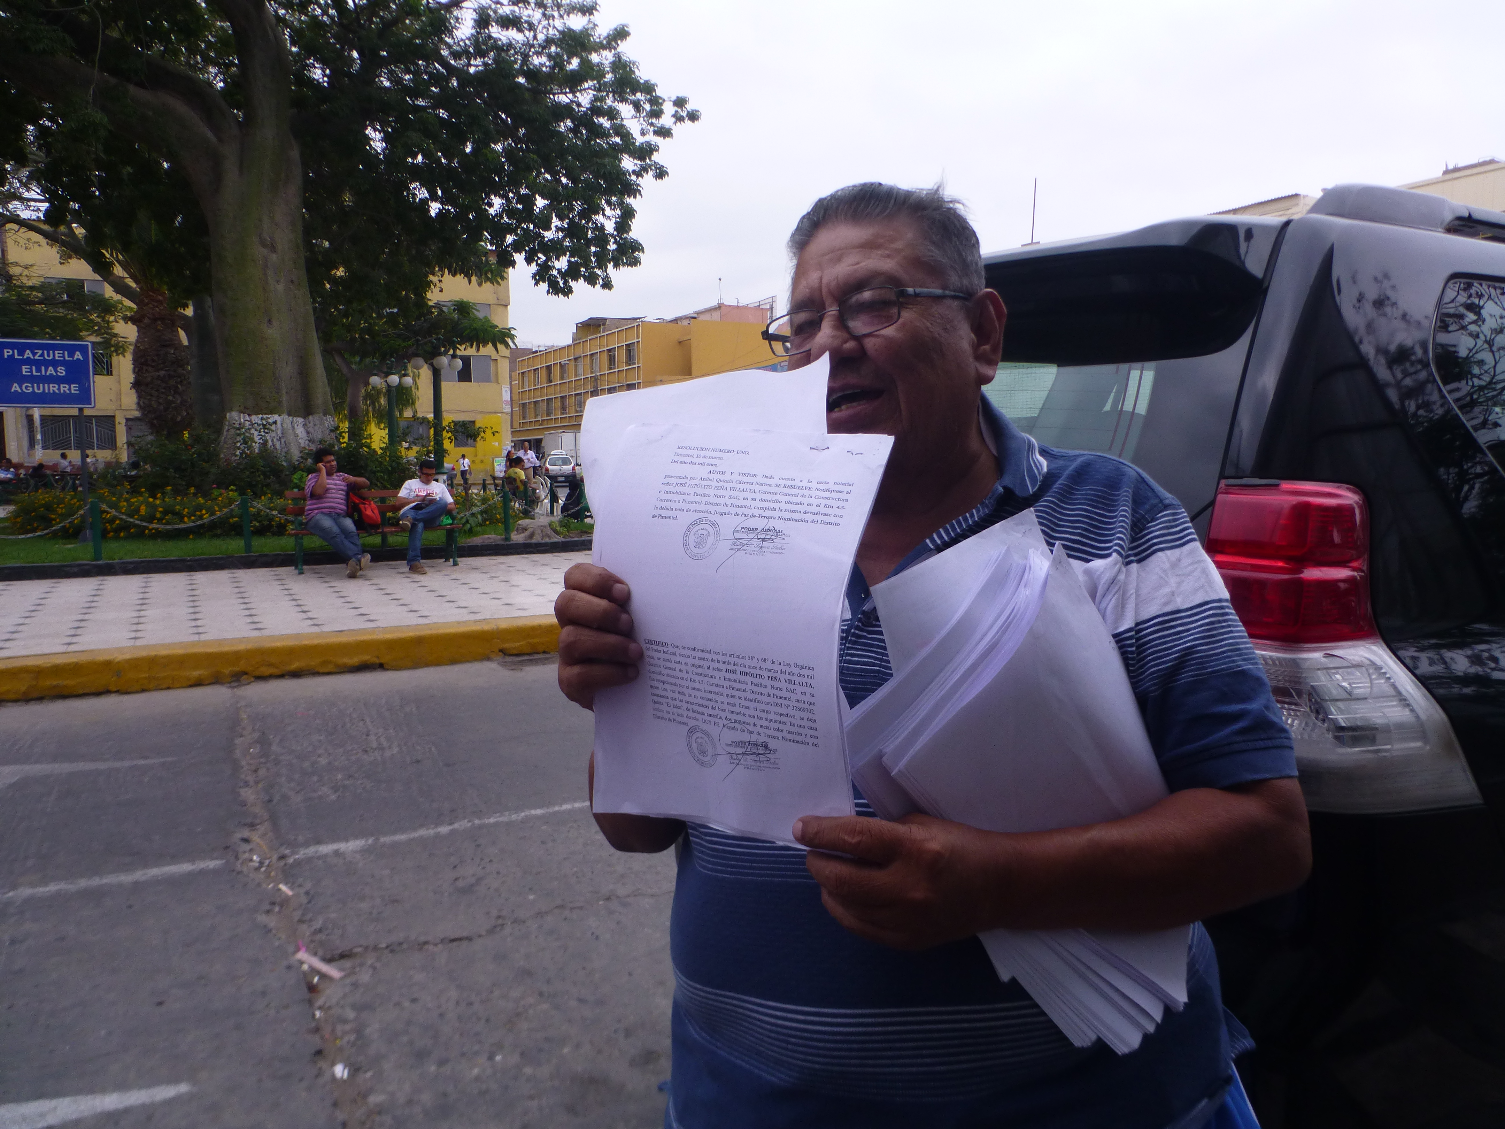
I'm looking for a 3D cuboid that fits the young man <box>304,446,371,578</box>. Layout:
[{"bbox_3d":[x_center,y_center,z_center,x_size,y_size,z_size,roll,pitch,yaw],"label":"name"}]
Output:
[{"bbox_3d":[-4.442,-0.582,11.281,0.720,1.360,1.020,-3,7,-27],"label":"young man"}]

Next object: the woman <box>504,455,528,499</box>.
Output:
[{"bbox_3d":[-5.053,-1.733,22.630,0.550,1.300,0.800,5,8,40],"label":"woman"}]

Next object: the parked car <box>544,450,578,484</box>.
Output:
[{"bbox_3d":[-9.990,-4.874,54.375,1.630,1.470,4.000,-1,6,-11],"label":"parked car"}]

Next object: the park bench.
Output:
[{"bbox_3d":[-4.261,-0.395,11.787,1.790,0.870,0.620,-3,7,-27],"label":"park bench"}]

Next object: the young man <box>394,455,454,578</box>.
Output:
[{"bbox_3d":[-3.645,-0.573,11.742,0.640,1.230,1.000,-3,7,-27],"label":"young man"}]

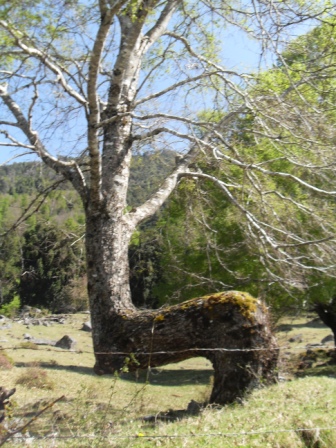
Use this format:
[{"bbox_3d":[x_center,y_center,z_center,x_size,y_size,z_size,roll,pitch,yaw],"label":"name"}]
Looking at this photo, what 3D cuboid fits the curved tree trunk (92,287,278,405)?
[{"bbox_3d":[0.290,1.733,7.085,2.638,1.540,0.950,-2,-9,14],"label":"curved tree trunk"}]

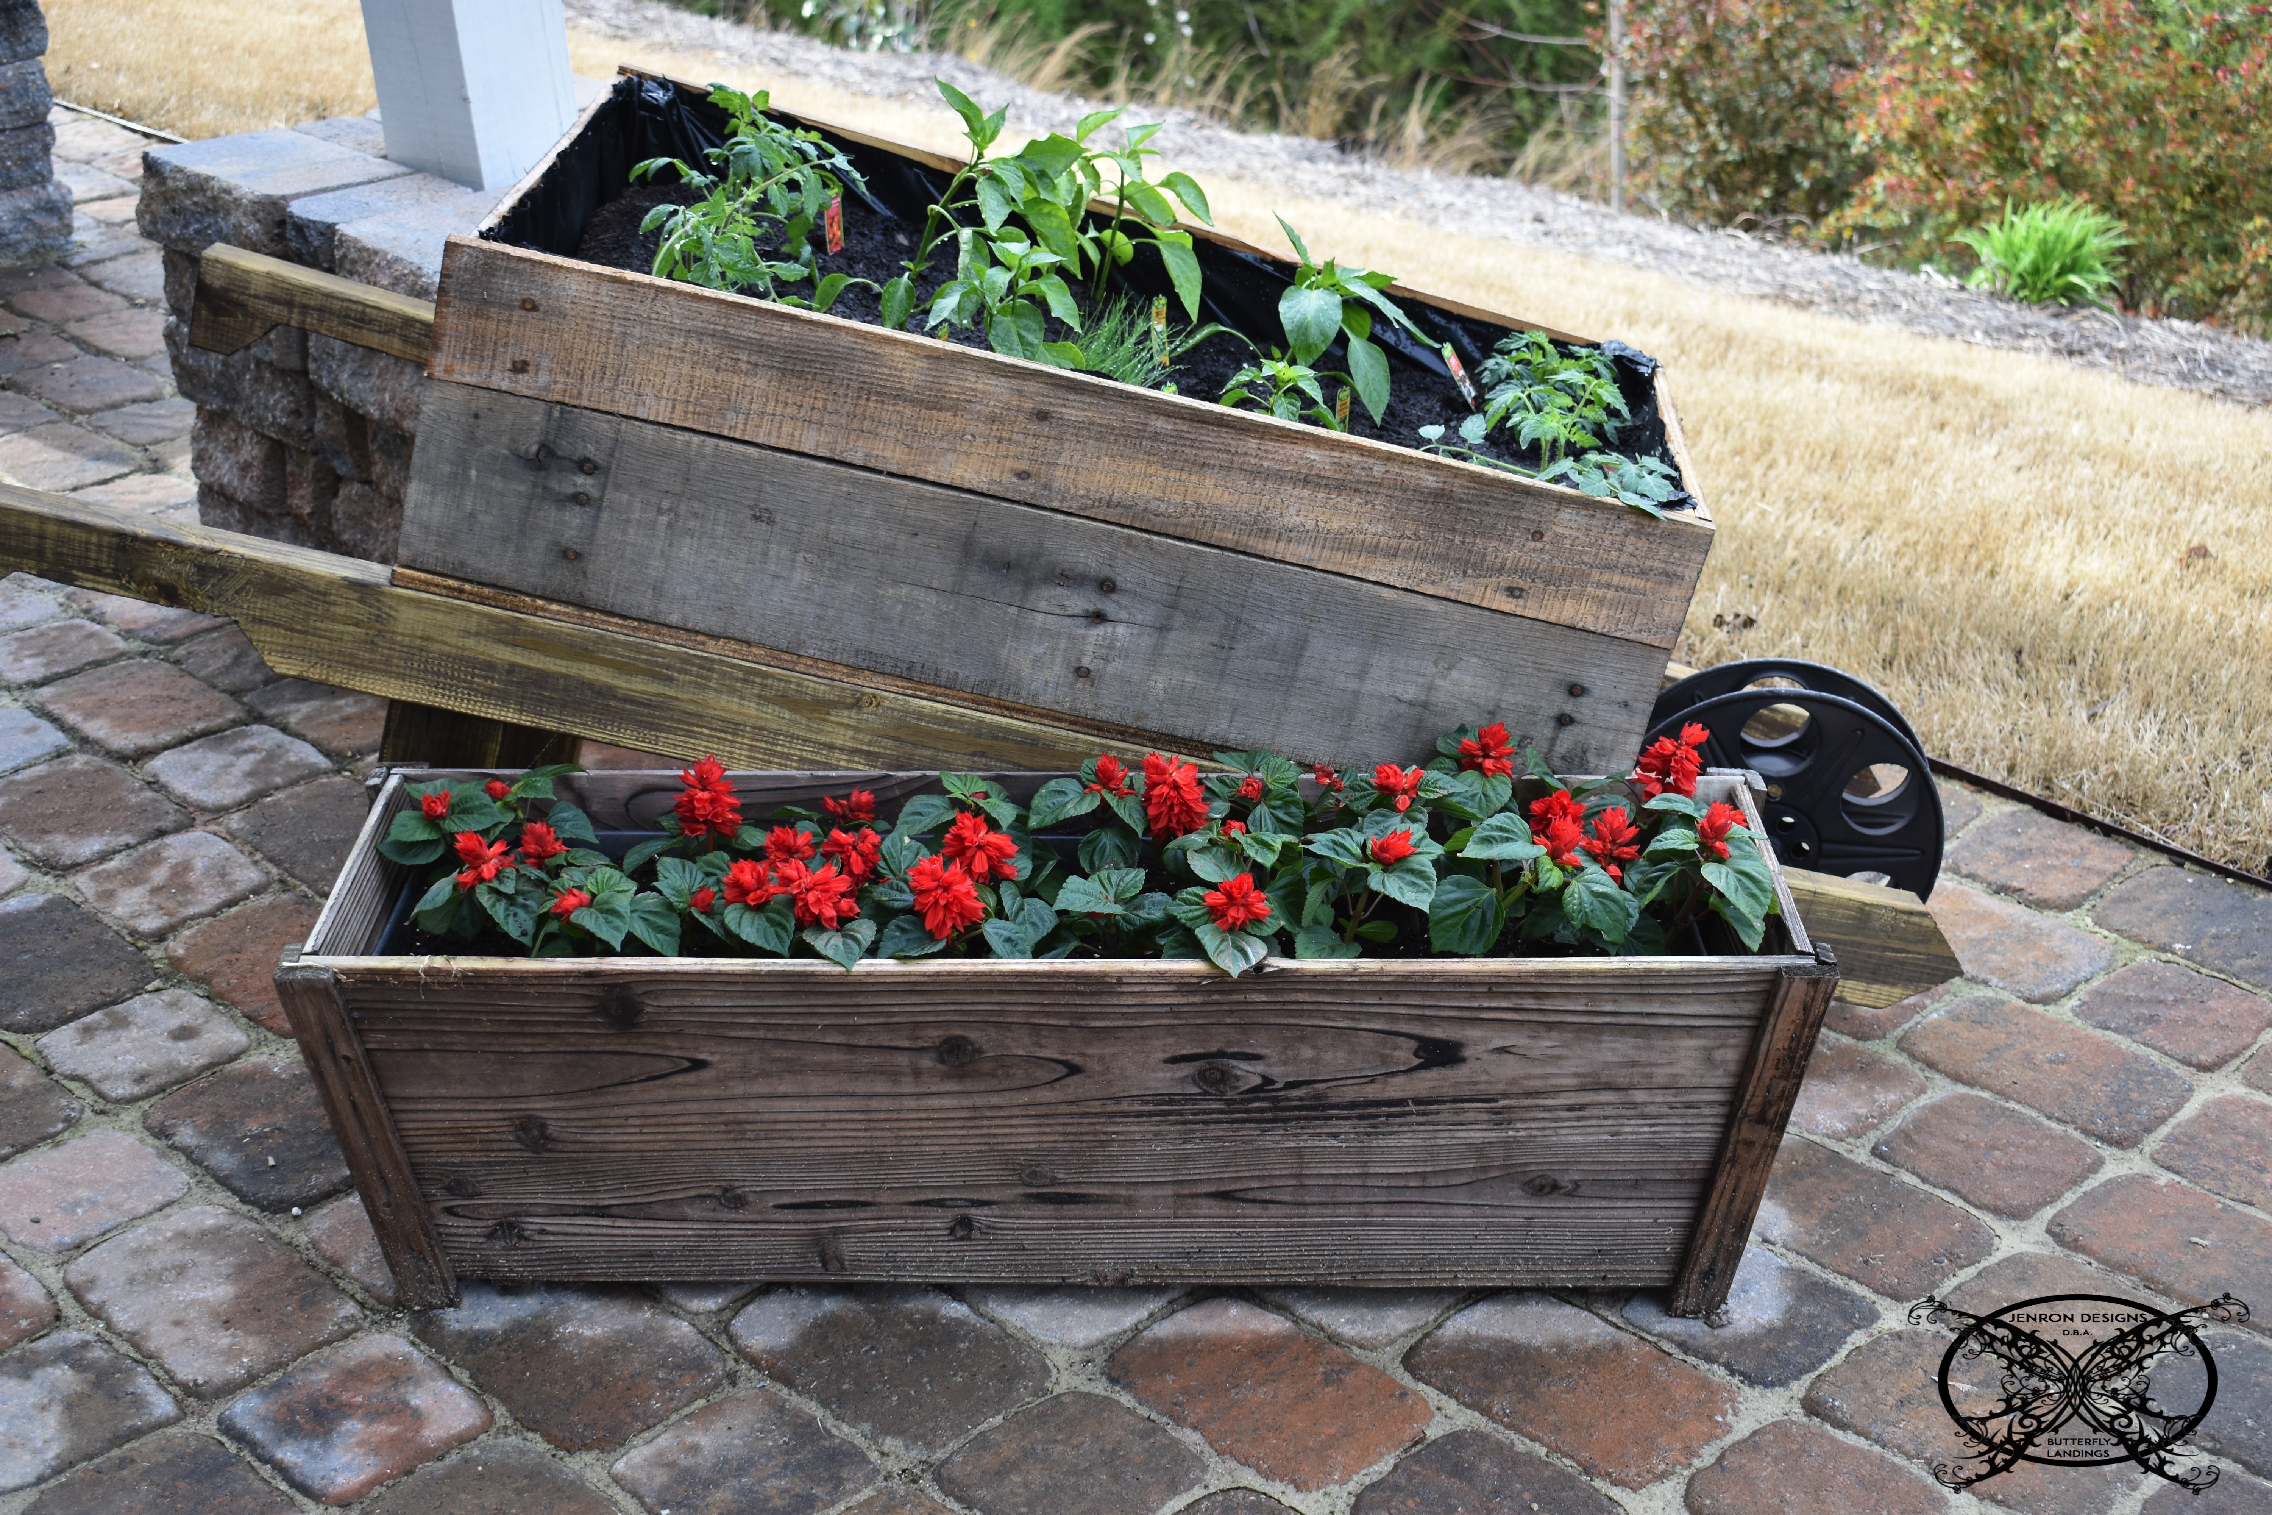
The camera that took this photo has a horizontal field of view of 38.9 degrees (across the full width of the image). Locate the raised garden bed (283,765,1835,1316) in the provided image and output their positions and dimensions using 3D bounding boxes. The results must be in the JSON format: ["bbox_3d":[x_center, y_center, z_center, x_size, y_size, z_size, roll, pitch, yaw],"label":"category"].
[{"bbox_3d":[-0.051,0.196,2.300,1.020,0.268,0.303,0,25,0],"label":"raised garden bed"}]

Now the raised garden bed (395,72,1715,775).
[{"bbox_3d":[-0.049,-0.254,2.618,0.945,0.278,0.555,13,24,-3],"label":"raised garden bed"}]

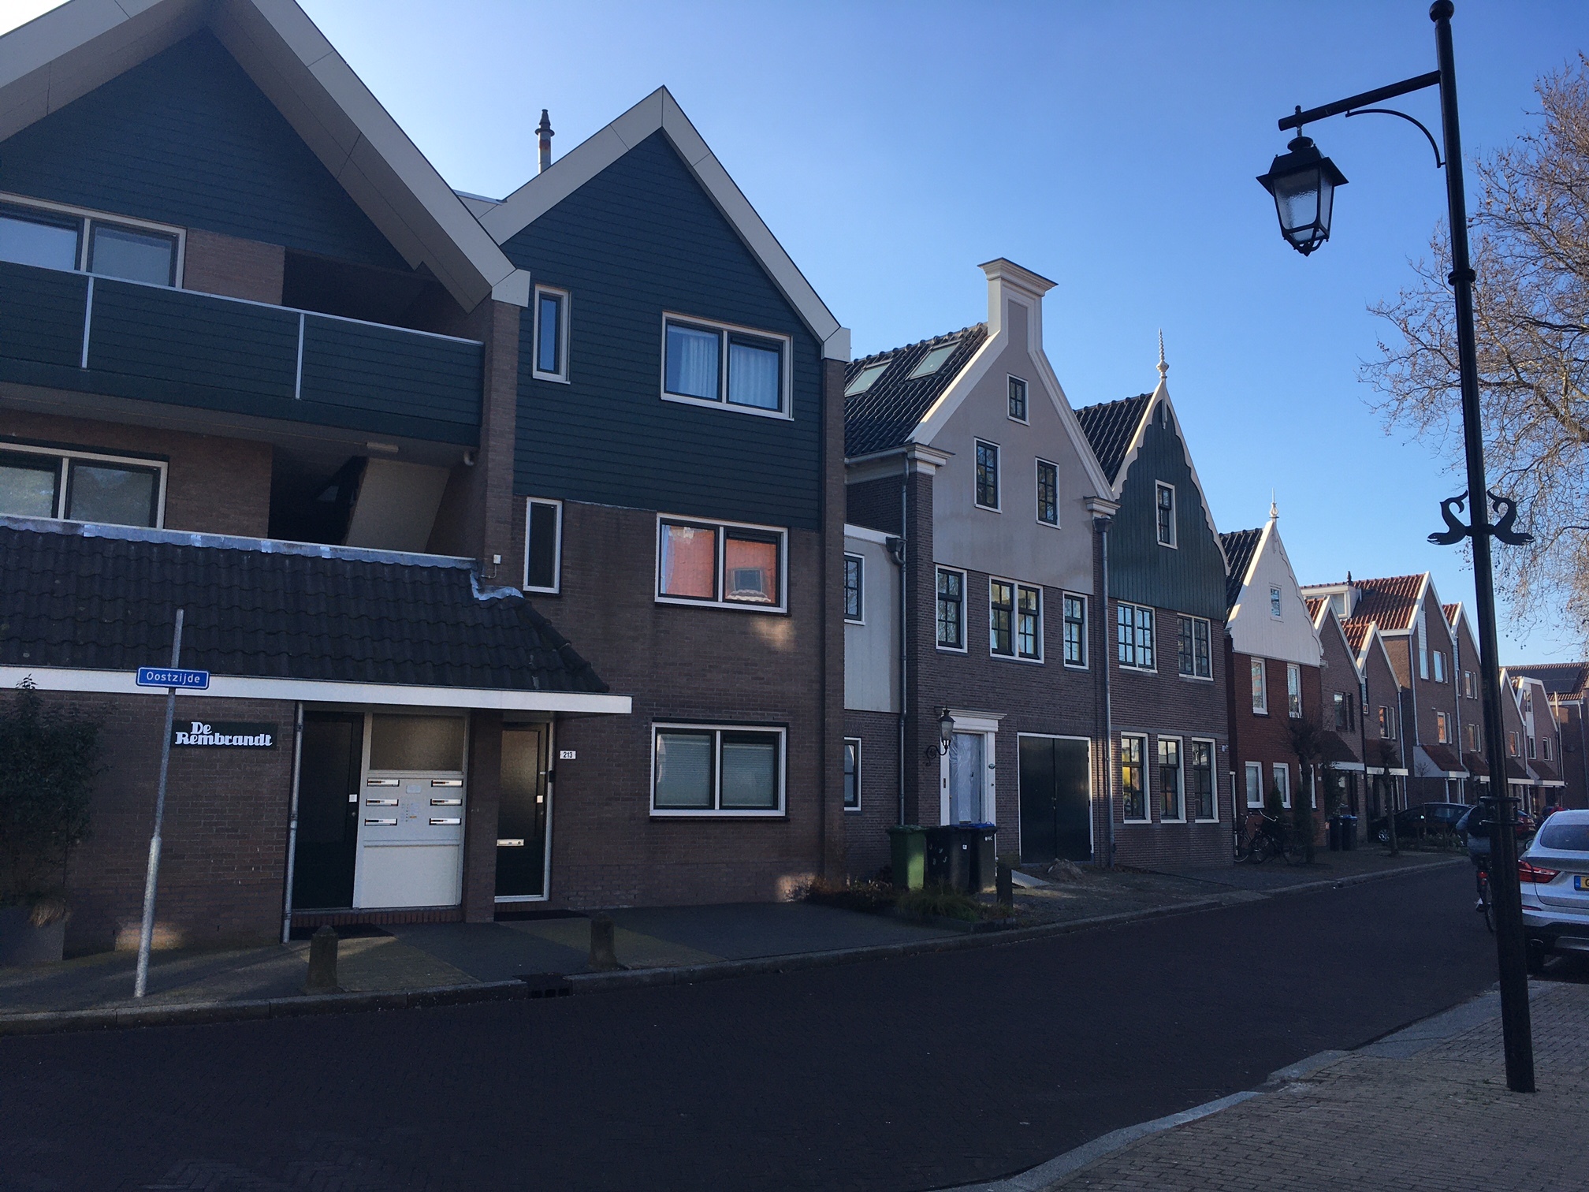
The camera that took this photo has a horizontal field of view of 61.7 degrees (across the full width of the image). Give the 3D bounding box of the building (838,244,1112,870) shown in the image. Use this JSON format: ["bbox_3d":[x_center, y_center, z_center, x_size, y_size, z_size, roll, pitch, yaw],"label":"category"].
[{"bbox_3d":[1.153,-0.327,30.032,6.400,12.350,9.500,9,-12,-44],"label":"building"}]

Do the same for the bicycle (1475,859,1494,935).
[{"bbox_3d":[8.621,3.597,16.498,0.600,1.080,1.800,-5,-10,32],"label":"bicycle"}]

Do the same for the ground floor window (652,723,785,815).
[{"bbox_3d":[-1.003,2.333,17.760,1.980,1.200,0.120,5,-10,-28],"label":"ground floor window"}]

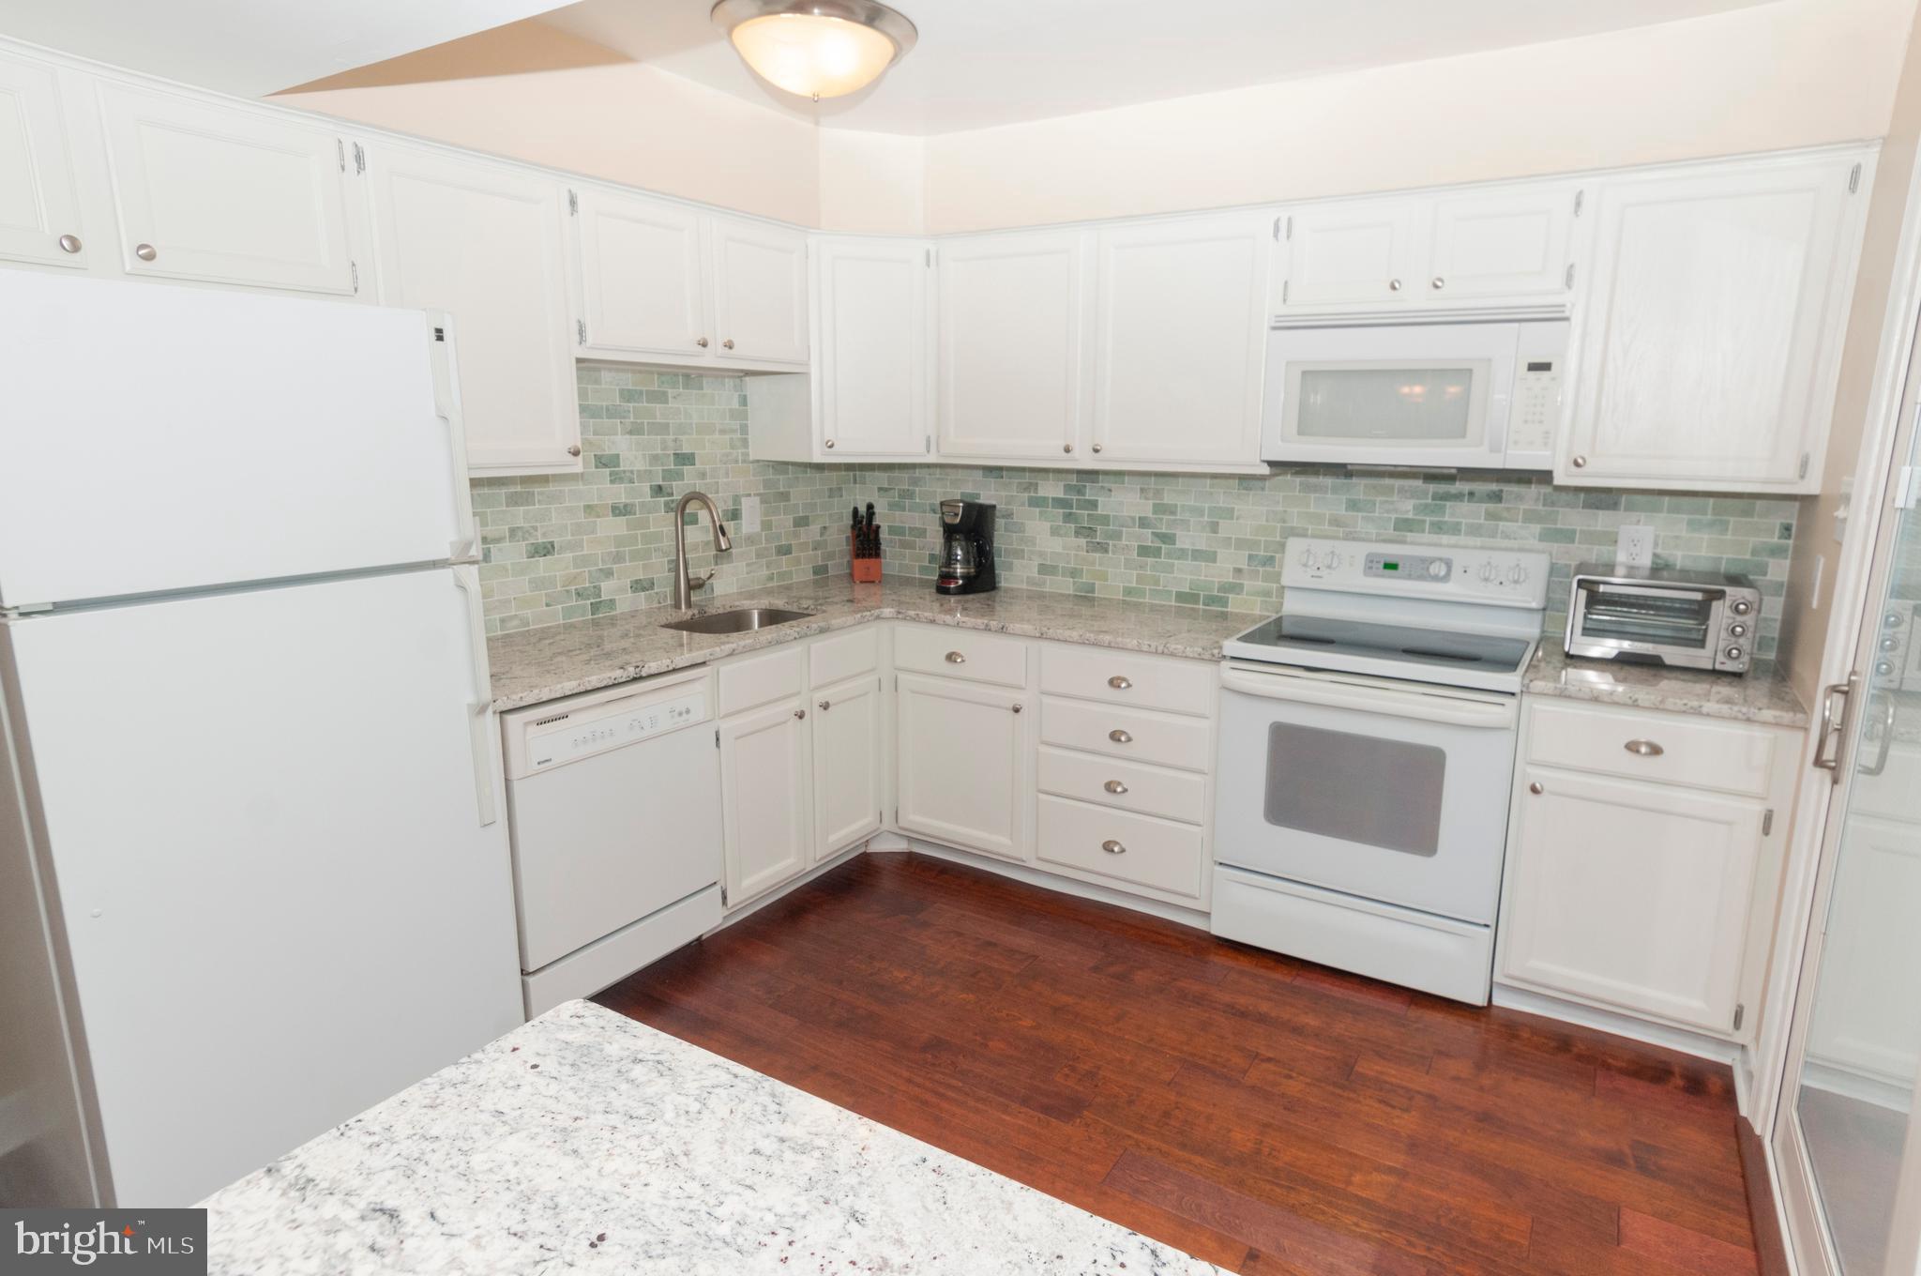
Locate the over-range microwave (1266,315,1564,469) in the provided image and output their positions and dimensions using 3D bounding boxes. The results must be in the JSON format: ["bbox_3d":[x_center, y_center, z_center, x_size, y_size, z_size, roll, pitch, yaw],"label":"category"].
[{"bbox_3d":[1.308,-0.710,2.784,0.756,0.410,0.400,7,13,30],"label":"over-range microwave"}]

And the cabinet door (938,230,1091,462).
[{"bbox_3d":[0.164,-0.978,3.290,0.550,0.723,0.025,7,13,30],"label":"cabinet door"}]

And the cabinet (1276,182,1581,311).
[{"bbox_3d":[1.325,-1.093,2.758,0.746,0.289,0.325,7,14,29],"label":"cabinet"}]

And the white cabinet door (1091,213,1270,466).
[{"bbox_3d":[0.677,-0.904,2.991,0.541,0.729,0.025,7,14,29],"label":"white cabinet door"}]

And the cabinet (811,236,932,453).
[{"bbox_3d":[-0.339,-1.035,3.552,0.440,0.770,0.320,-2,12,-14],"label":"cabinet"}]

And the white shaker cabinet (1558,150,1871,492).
[{"bbox_3d":[1.906,-0.786,2.488,0.543,0.766,0.325,7,14,29],"label":"white shaker cabinet"}]

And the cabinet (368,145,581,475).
[{"bbox_3d":[-1.315,-0.812,2.487,0.325,0.764,0.528,9,15,34],"label":"cabinet"}]

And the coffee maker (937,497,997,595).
[{"bbox_3d":[0.019,-0.342,3.659,0.152,0.325,0.218,10,16,37],"label":"coffee maker"}]

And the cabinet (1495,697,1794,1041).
[{"bbox_3d":[1.802,0.518,2.595,0.535,0.800,0.610,7,13,30],"label":"cabinet"}]

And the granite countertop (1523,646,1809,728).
[{"bbox_3d":[1.802,0.106,2.503,0.540,0.038,0.635,7,13,30],"label":"granite countertop"}]

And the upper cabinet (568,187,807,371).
[{"bbox_3d":[-0.902,-1.084,3.023,0.325,0.455,0.908,9,15,34],"label":"upper cabinet"}]

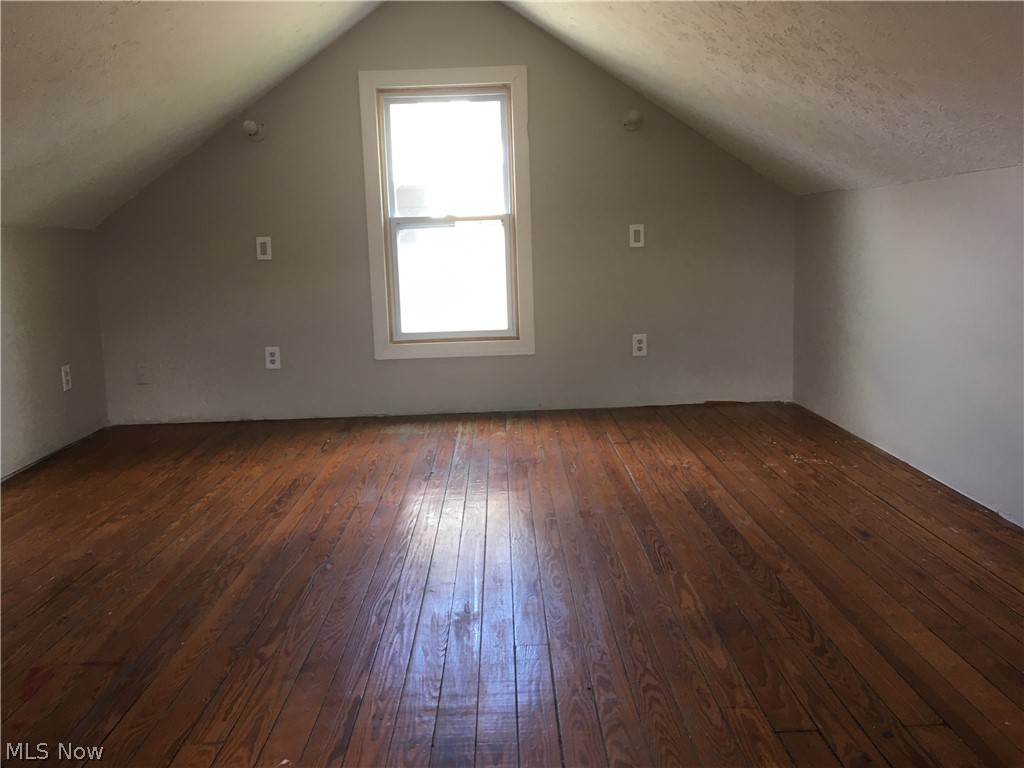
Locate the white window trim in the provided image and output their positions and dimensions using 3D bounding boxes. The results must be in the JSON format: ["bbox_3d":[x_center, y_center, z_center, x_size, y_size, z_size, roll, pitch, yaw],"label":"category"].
[{"bbox_3d":[-0.322,-0.861,4.431,0.845,1.460,0.055,-2,10,-1],"label":"white window trim"}]

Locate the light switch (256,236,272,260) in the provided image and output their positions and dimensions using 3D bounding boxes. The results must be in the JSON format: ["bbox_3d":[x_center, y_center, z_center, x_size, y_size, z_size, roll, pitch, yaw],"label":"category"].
[{"bbox_3d":[-1.280,-0.701,4.428,0.072,0.114,0.012,-2,10,-1],"label":"light switch"}]

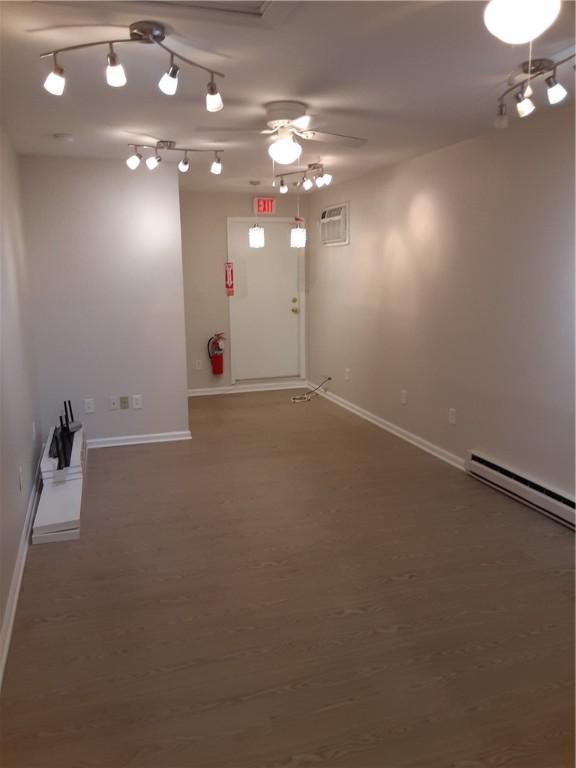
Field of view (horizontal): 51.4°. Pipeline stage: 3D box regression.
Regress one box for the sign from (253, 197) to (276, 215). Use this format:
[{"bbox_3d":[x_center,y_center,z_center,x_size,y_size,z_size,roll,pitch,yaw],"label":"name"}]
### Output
[{"bbox_3d":[-0.275,-2.216,7.465,0.275,0.190,0.050,-4,12,-18],"label":"sign"}]

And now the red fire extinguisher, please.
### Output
[{"bbox_3d":[-0.896,-0.366,7.538,0.220,0.510,0.160,-4,12,-18],"label":"red fire extinguisher"}]

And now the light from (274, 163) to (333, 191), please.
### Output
[{"bbox_3d":[0.119,-1.892,5.508,0.230,0.220,0.840,-8,13,-31],"label":"light"}]

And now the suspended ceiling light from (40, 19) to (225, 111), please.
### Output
[{"bbox_3d":[-0.598,-1.266,2.450,0.800,0.220,0.430,-4,12,-18],"label":"suspended ceiling light"}]

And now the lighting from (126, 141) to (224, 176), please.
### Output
[{"bbox_3d":[-0.804,-1.656,4.402,0.780,0.220,0.250,-7,13,-30],"label":"lighting"}]

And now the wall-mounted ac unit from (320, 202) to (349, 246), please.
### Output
[{"bbox_3d":[0.508,-1.798,6.835,0.075,0.430,0.740,-4,12,-18],"label":"wall-mounted ac unit"}]

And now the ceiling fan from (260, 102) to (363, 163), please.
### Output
[{"bbox_3d":[-0.014,-1.412,3.401,1.060,0.330,1.060,-4,12,-18],"label":"ceiling fan"}]

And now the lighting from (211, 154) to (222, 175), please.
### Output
[{"bbox_3d":[-0.542,-1.664,4.503,0.085,0.170,0.085,-4,12,-18],"label":"lighting"}]

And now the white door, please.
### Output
[{"bbox_3d":[-0.252,-1.054,7.735,1.015,2.090,0.070,-4,12,-18],"label":"white door"}]

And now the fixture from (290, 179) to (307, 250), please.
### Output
[{"bbox_3d":[0.121,-1.907,6.798,0.155,0.710,0.155,-4,12,-18],"label":"fixture"}]

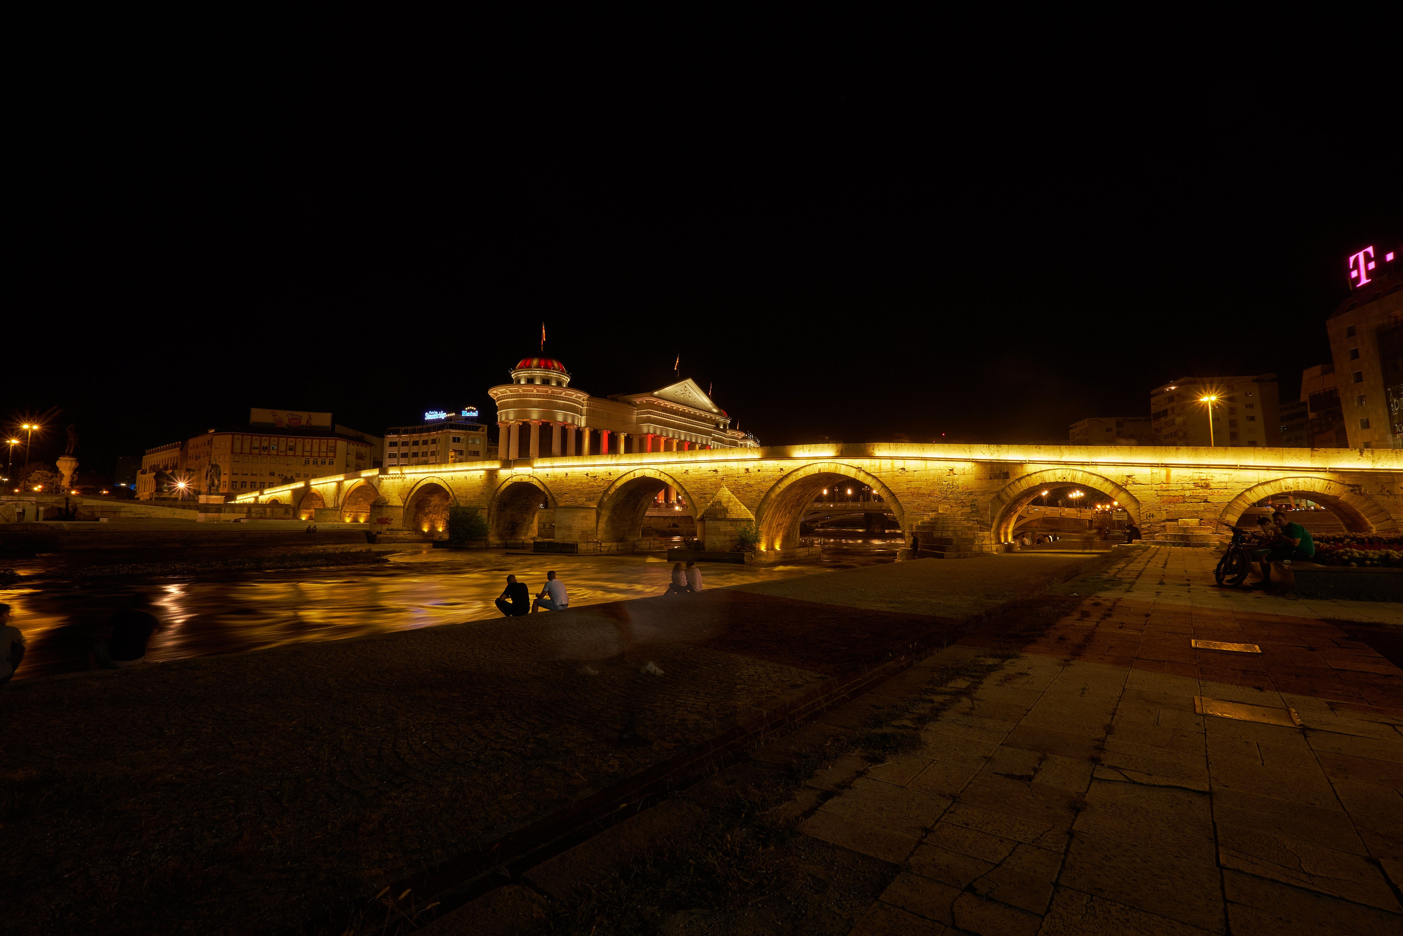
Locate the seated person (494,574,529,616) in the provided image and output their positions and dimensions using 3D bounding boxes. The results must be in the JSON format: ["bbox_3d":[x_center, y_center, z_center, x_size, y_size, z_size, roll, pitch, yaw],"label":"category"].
[{"bbox_3d":[-3.666,2.467,11.300,0.740,0.860,0.520,-3,-6,30],"label":"seated person"}]

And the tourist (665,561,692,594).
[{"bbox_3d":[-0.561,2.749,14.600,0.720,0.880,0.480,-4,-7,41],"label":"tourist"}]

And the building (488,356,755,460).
[{"bbox_3d":[-15.500,-3.745,143.000,31.000,33.000,82.000,-3,-6,32],"label":"building"}]

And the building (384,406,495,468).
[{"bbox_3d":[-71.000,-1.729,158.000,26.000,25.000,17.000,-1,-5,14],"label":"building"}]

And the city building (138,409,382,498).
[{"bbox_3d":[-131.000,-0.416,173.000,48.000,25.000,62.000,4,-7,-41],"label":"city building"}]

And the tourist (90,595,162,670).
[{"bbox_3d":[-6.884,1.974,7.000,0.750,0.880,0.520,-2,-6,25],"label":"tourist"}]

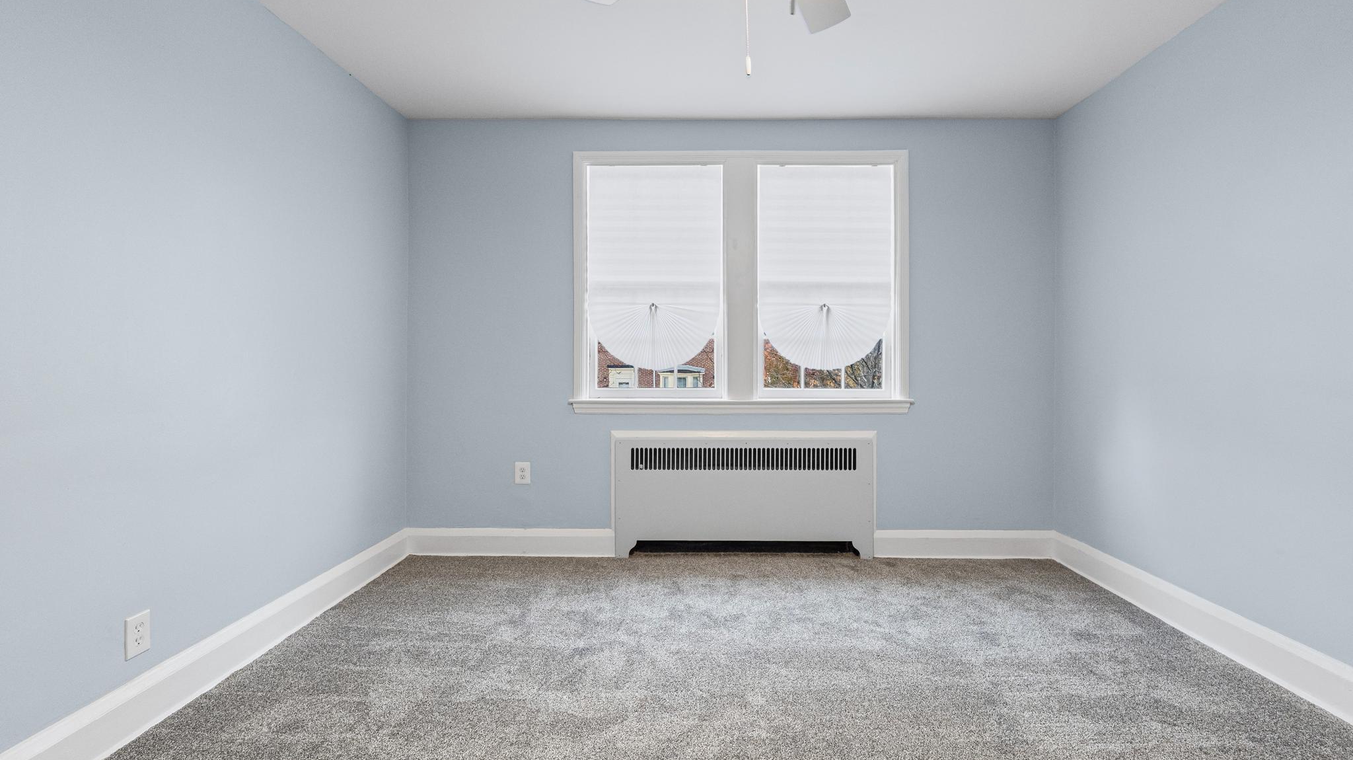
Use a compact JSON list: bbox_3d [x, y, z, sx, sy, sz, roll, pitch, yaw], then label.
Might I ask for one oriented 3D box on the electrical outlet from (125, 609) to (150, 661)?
[{"bbox_3d":[-1.605,0.760,1.790,0.009,0.121,0.079,0,1,2],"label":"electrical outlet"}]

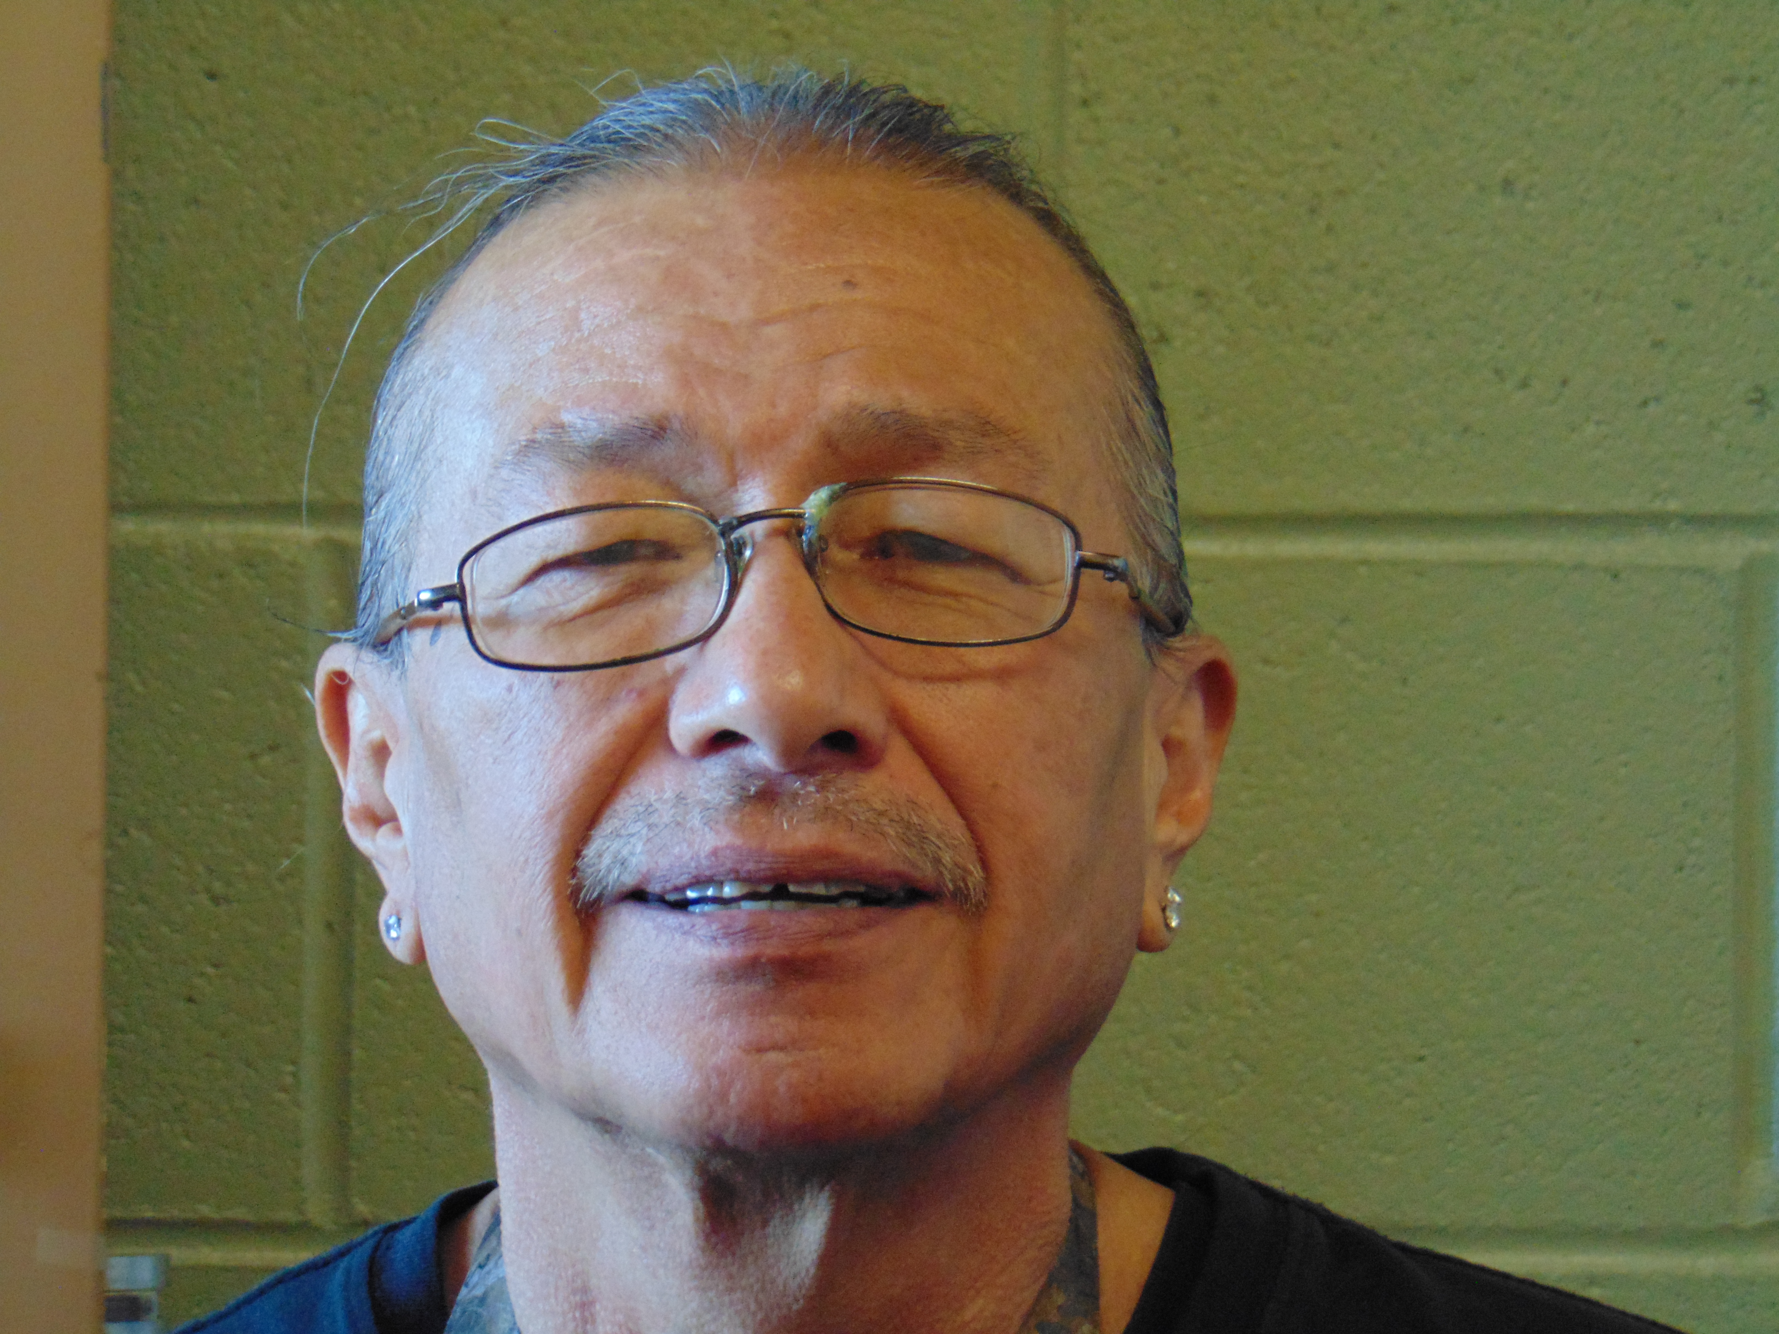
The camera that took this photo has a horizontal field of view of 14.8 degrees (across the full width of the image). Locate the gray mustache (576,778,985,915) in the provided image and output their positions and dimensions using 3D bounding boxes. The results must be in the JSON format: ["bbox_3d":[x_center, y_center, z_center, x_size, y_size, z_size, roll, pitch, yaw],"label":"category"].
[{"bbox_3d":[-0.022,0.035,1.355,0.083,0.028,0.026,1,-12,-1],"label":"gray mustache"}]

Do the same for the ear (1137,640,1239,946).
[{"bbox_3d":[0.063,0.027,1.440,0.022,0.066,0.038,-2,-14,21],"label":"ear"}]

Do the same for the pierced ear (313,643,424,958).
[{"bbox_3d":[-0.110,0.029,1.440,0.022,0.066,0.038,2,-14,-21],"label":"pierced ear"}]

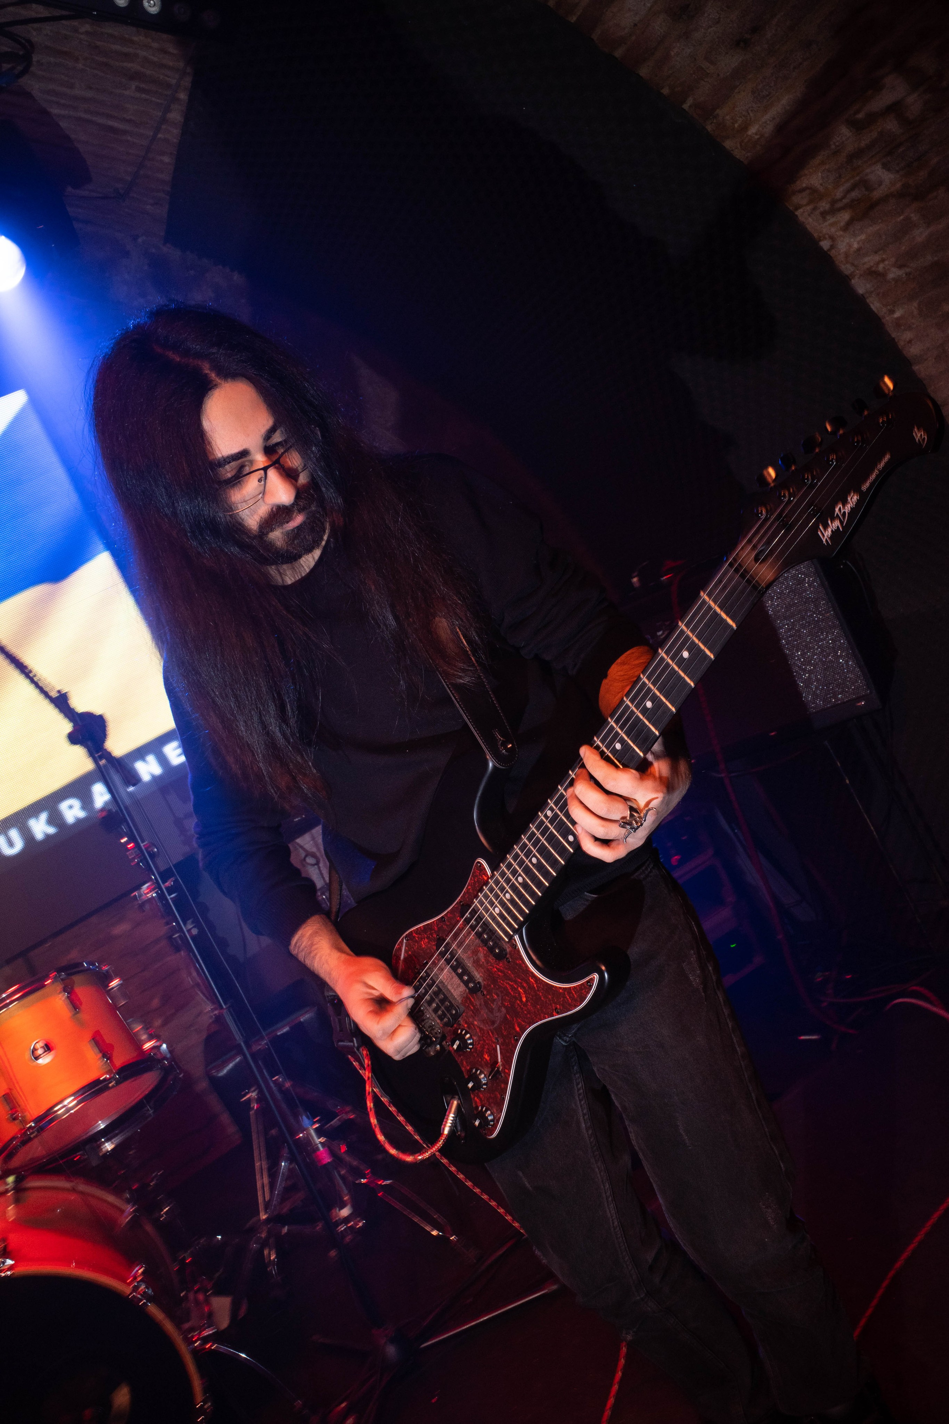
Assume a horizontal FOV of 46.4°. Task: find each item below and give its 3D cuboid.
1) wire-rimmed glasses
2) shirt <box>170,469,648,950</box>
[{"bbox_3d":[-0.255,-0.283,1.226,0.138,0.045,0.140,-33,45,-25],"label":"wire-rimmed glasses"},{"bbox_3d":[-0.075,0.043,1.345,0.630,0.610,0.355,-23,12,23],"label":"shirt"}]

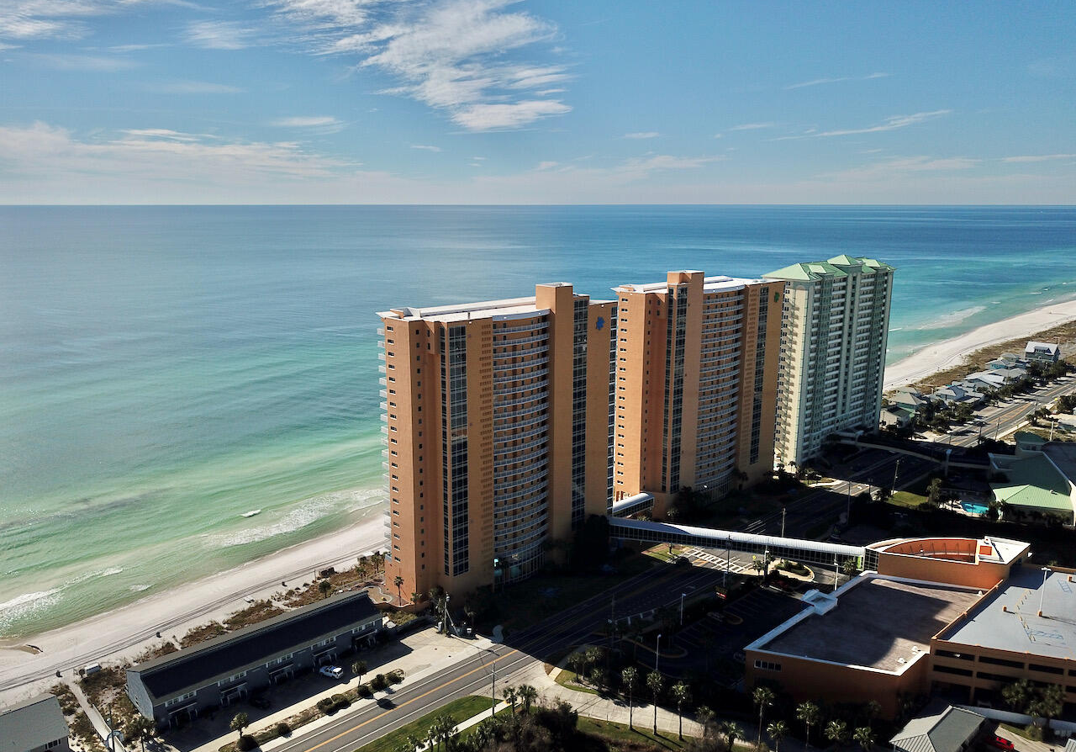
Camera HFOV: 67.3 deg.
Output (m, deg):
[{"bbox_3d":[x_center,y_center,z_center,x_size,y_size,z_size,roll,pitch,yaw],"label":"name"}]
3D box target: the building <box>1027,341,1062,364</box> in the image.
[{"bbox_3d":[310.272,-14.408,497.284,10.460,11.370,15.610,-11,16,-41],"label":"building"}]

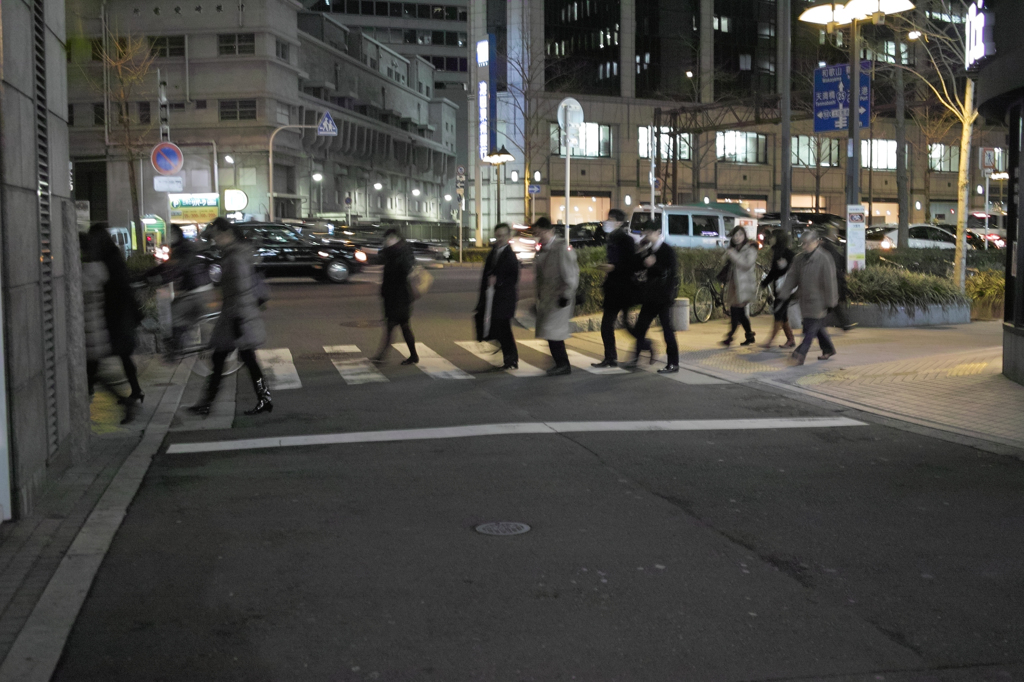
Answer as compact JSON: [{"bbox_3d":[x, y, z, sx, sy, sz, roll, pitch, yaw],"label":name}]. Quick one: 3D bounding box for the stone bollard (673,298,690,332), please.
[{"bbox_3d":[2.486,-0.384,17.100,0.250,0.450,0.250,1,5,18],"label":"stone bollard"}]

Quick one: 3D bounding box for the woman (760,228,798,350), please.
[{"bbox_3d":[3.498,-0.689,15.300,0.470,1.580,0.460,-2,6,-21],"label":"woman"}]

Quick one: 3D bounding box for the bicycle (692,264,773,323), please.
[{"bbox_3d":[3.566,-0.791,19.200,0.550,1.000,1.650,5,7,43],"label":"bicycle"}]

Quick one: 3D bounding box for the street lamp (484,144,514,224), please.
[{"bbox_3d":[-0.643,-7.205,60.000,1.050,5.800,1.850,-3,6,-30],"label":"street lamp"}]

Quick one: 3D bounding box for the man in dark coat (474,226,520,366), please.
[{"bbox_3d":[-0.159,-0.510,13.200,0.440,1.670,0.500,-2,5,-22],"label":"man in dark coat"}]

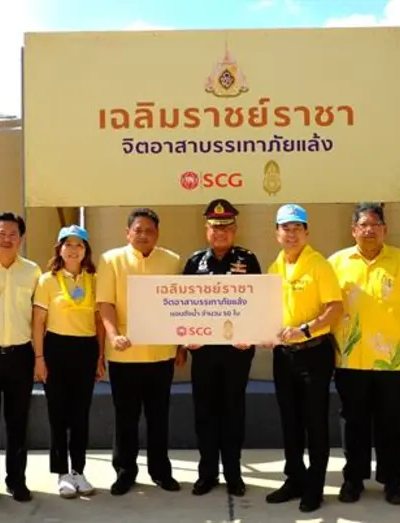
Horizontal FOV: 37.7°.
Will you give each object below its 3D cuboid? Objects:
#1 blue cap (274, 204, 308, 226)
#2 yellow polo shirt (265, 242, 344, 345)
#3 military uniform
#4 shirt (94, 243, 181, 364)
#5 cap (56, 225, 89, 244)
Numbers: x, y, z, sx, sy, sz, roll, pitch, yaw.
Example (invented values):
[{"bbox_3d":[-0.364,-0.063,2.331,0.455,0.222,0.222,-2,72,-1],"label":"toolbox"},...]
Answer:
[{"bbox_3d":[0.520,-0.266,3.310,0.185,0.125,0.260,0,1,10],"label":"blue cap"},{"bbox_3d":[0.593,0.183,3.360,0.440,0.560,0.300,0,1,29],"label":"yellow polo shirt"},{"bbox_3d":[0.131,0.507,3.580,0.490,1.760,0.360,-1,0,0],"label":"military uniform"},{"bbox_3d":[-0.376,0.257,3.580,0.510,0.720,0.320,-1,0,-10],"label":"shirt"},{"bbox_3d":[-0.768,-0.160,3.530,0.185,0.135,0.260,-1,1,-15],"label":"cap"}]

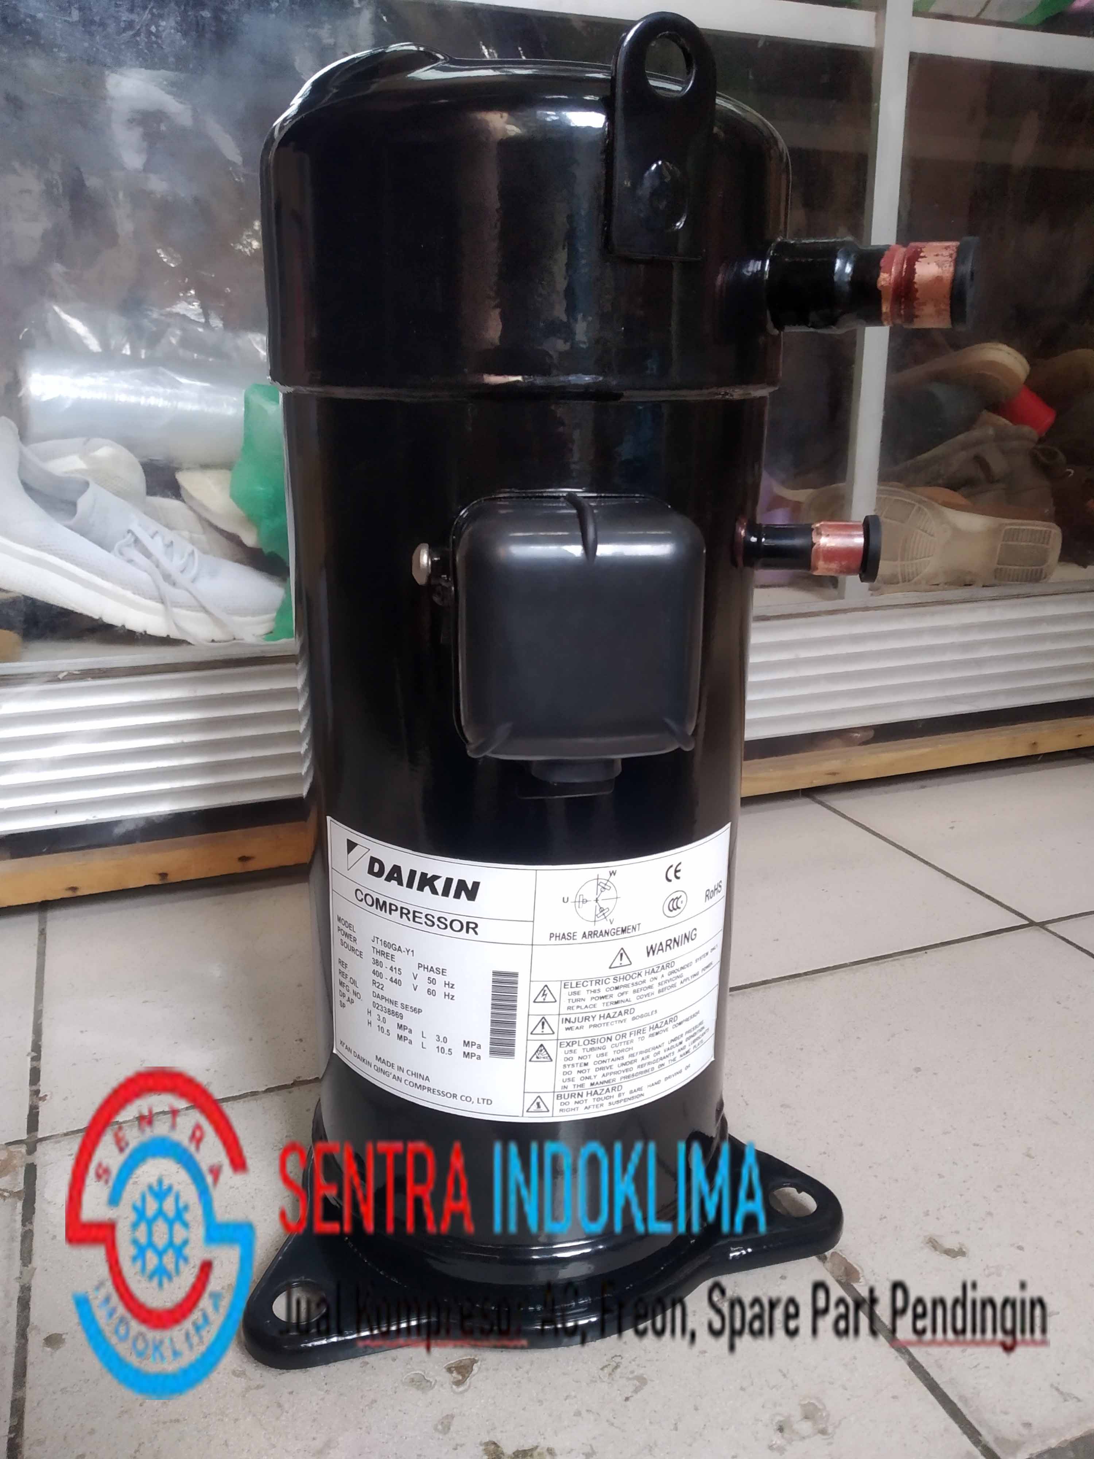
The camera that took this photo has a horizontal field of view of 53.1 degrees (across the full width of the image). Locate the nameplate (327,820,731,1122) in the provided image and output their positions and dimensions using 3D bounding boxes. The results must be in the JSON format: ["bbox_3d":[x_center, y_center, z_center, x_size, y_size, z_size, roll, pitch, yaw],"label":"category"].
[{"bbox_3d":[-0.005,0.082,0.377,0.143,0.095,0.041,1,16,-5],"label":"nameplate"}]

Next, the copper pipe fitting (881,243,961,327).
[{"bbox_3d":[0.114,-0.136,0.335,0.022,0.024,0.024,6,17,18],"label":"copper pipe fitting"}]

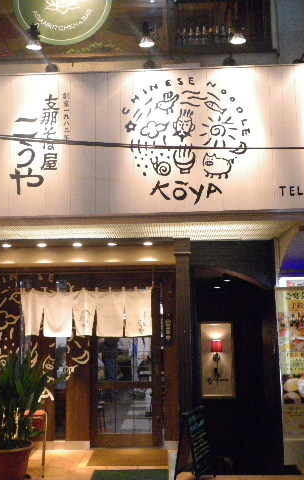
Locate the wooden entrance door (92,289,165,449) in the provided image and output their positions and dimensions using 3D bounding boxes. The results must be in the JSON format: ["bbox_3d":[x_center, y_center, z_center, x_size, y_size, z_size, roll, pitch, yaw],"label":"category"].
[{"bbox_3d":[-0.305,1.429,7.197,0.848,1.970,0.060,-1,-8,3],"label":"wooden entrance door"}]

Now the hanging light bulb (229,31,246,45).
[{"bbox_3d":[0.692,-1.636,4.936,0.125,0.090,0.125,-1,-8,3],"label":"hanging light bulb"}]

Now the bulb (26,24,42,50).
[{"bbox_3d":[-0.968,-1.672,5.025,0.125,0.200,0.125,-1,-8,3],"label":"bulb"}]

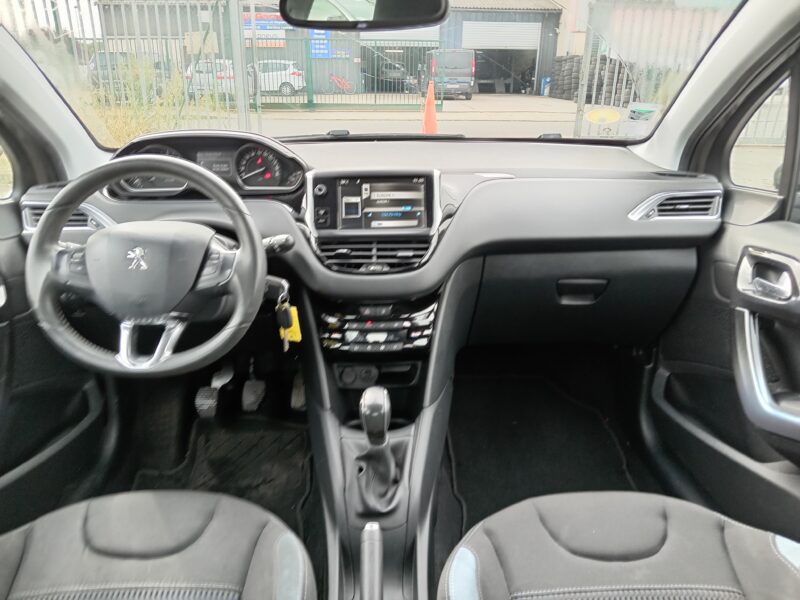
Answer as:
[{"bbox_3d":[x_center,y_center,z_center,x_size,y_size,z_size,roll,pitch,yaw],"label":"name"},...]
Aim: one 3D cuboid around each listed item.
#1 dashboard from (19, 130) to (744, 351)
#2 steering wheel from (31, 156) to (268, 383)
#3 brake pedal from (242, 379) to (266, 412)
[{"bbox_3d":[-0.031,-0.159,1.224,1.390,0.390,0.540,-1,21,-3],"label":"dashboard"},{"bbox_3d":[-0.371,-0.051,0.878,0.352,0.330,0.105,-1,-3,-3],"label":"steering wheel"},{"bbox_3d":[-0.347,0.228,1.380,0.057,0.078,0.035,-1,-14,-3],"label":"brake pedal"}]

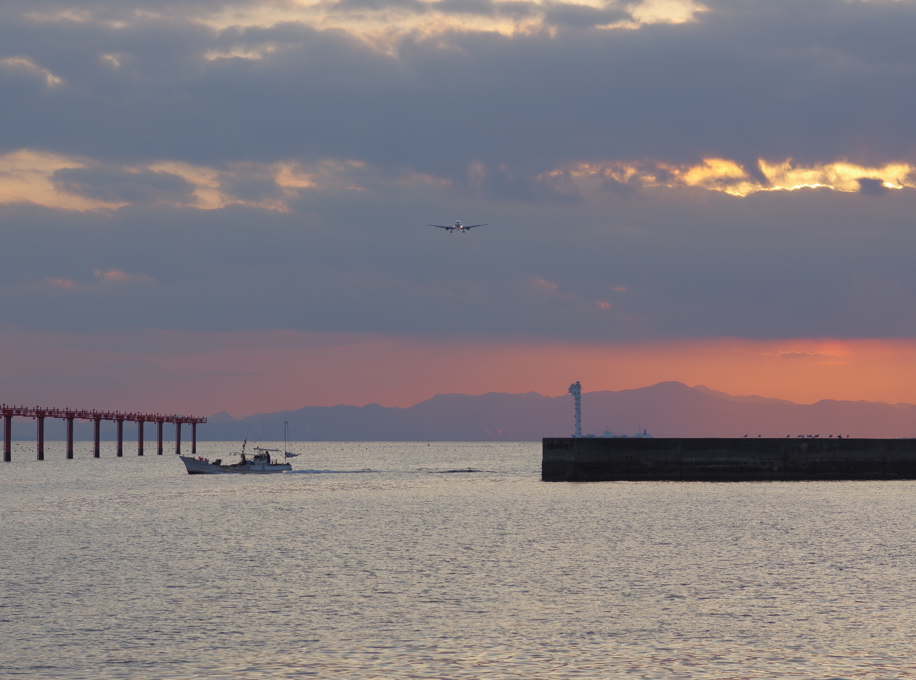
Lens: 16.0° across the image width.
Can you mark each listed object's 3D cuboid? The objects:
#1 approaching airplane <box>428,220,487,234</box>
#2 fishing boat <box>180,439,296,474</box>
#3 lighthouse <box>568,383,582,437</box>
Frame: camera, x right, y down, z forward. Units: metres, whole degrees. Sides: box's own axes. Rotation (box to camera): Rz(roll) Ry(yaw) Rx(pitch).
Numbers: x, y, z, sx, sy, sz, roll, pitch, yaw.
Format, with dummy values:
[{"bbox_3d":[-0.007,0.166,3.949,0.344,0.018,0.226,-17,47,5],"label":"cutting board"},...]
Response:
[{"bbox_3d":[0.868,-92.048,2599.114,47.600,16.100,54.900,0,-5,2],"label":"approaching airplane"},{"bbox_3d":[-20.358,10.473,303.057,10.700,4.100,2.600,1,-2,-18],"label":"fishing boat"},{"bbox_3d":[48.555,29.092,1350.000,5.600,24.880,4.400,0,-2,0],"label":"lighthouse"}]

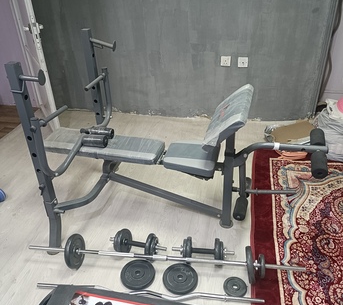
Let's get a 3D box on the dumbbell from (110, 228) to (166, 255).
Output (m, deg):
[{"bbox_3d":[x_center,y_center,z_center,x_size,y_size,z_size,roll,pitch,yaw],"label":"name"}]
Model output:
[{"bbox_3d":[-0.190,0.523,1.887,0.346,0.135,0.135,6,32,14],"label":"dumbbell"}]

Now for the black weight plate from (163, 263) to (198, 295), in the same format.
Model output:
[{"bbox_3d":[0.050,0.666,1.742,0.183,0.022,0.183,-2,31,1],"label":"black weight plate"}]

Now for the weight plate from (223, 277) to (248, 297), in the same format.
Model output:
[{"bbox_3d":[0.329,0.687,1.691,0.117,0.020,0.117,-2,31,1],"label":"weight plate"}]

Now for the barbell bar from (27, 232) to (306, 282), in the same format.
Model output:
[{"bbox_3d":[-0.059,0.561,1.763,1.501,0.186,0.186,2,31,7],"label":"barbell bar"}]

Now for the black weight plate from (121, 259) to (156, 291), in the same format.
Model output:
[{"bbox_3d":[-0.177,0.656,1.773,0.180,0.022,0.180,-2,31,1],"label":"black weight plate"}]

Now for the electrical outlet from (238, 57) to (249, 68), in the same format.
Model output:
[{"bbox_3d":[0.662,-0.823,3.032,0.088,0.088,0.012,4,32,10],"label":"electrical outlet"}]

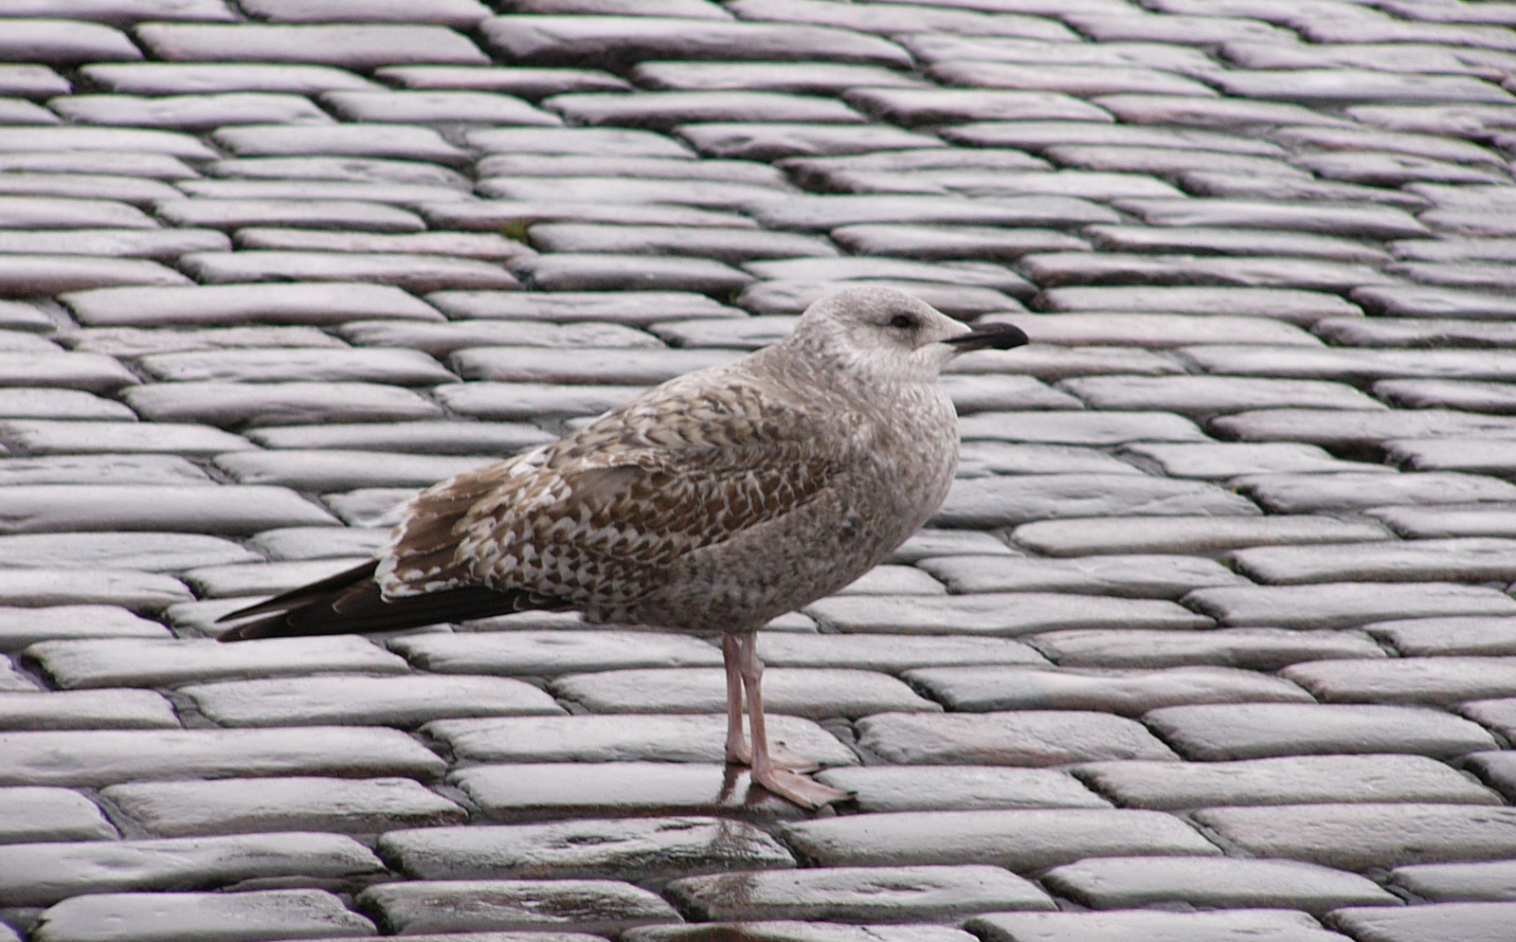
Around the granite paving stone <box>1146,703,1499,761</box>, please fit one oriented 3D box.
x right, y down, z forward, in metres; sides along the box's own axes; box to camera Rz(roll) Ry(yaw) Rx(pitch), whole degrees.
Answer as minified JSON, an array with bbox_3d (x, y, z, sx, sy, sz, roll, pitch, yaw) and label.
[{"bbox_3d":[0.341,0.212,7.264,0.213,0.110,0.124,1,12,-17],"label":"granite paving stone"}]

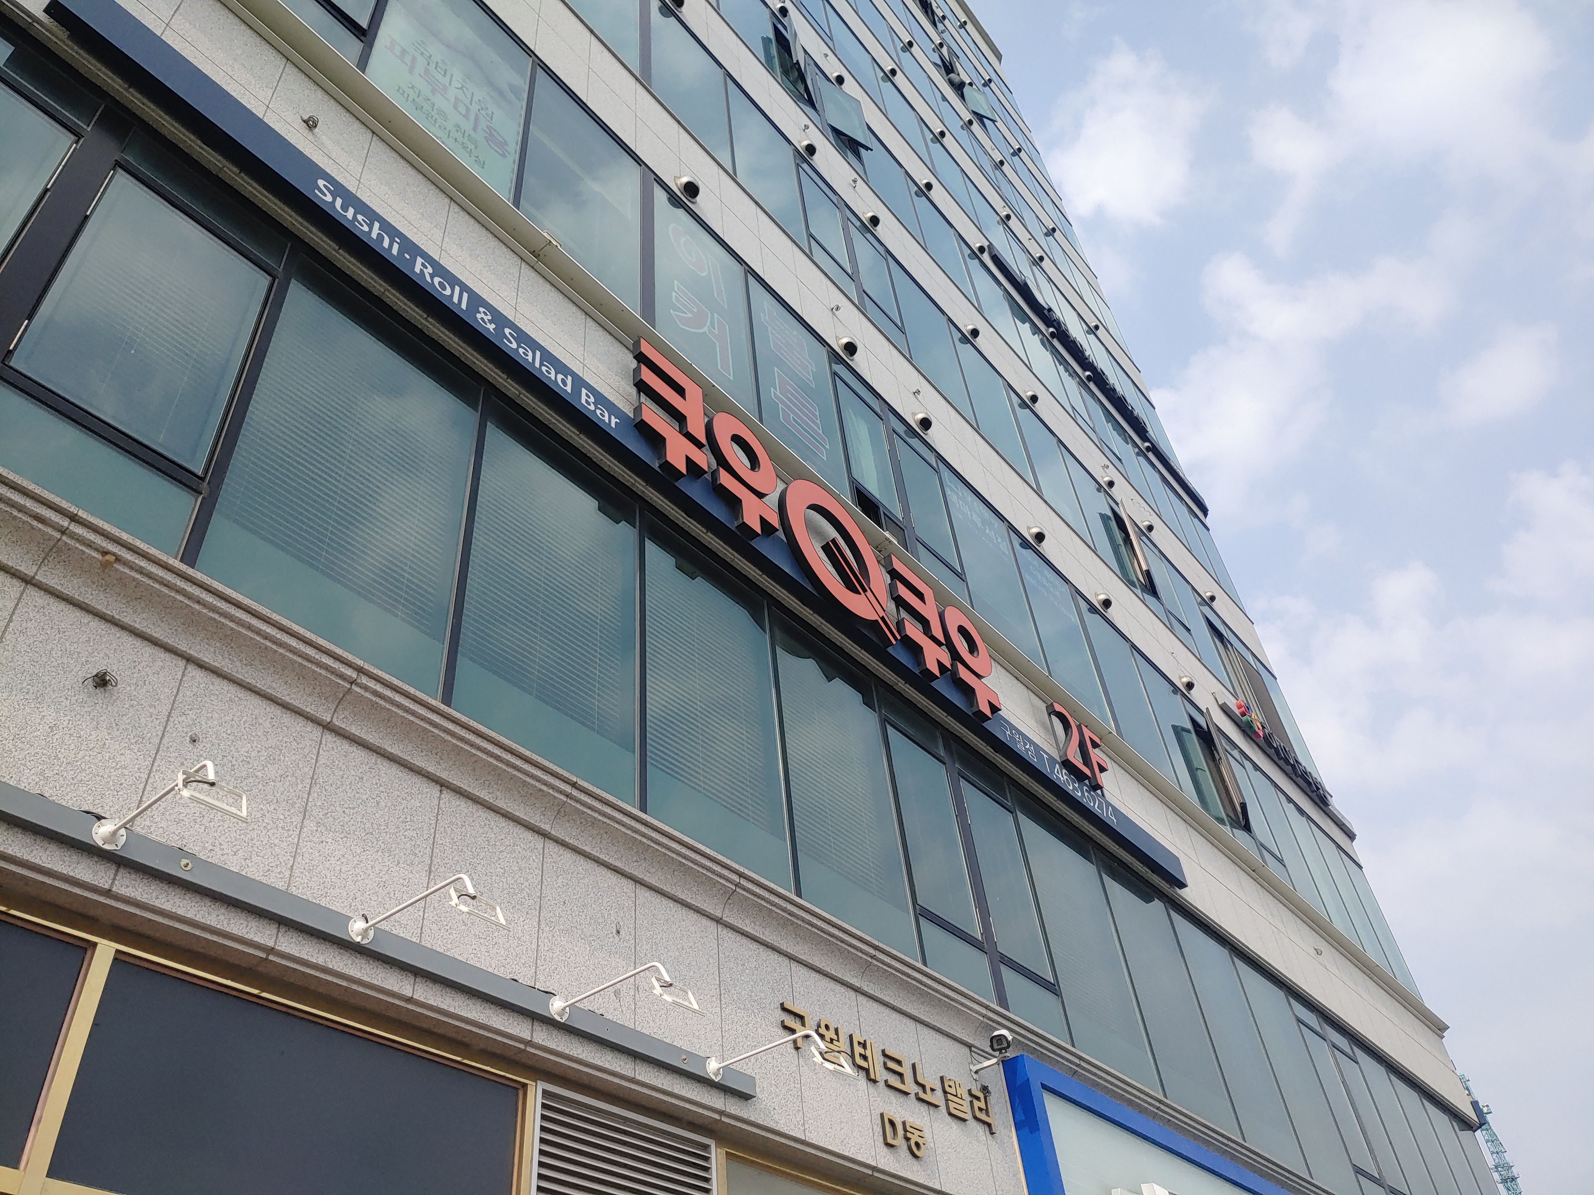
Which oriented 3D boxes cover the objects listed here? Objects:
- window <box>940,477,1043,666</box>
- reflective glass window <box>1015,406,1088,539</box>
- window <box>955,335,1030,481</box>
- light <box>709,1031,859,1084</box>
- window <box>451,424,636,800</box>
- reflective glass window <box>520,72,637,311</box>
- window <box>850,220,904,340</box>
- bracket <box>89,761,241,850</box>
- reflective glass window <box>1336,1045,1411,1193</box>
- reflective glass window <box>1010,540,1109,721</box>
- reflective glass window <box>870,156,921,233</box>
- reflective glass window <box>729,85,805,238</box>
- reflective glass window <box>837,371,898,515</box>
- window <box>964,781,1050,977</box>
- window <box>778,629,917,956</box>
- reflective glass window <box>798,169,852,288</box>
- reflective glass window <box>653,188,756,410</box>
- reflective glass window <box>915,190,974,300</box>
[{"bbox_3d":[2.137,-0.378,13.171,0.100,2.154,1.320,-32,-49,25],"label":"window"},{"bbox_3d":[3.405,-1.692,16.092,0.100,2.093,1.177,-33,-50,25],"label":"reflective glass window"},{"bbox_3d":[2.524,-2.532,15.707,0.100,2.223,1.179,-32,-49,26],"label":"window"},{"bbox_3d":[-0.088,1.807,4.664,0.610,0.273,0.289,-33,-50,25],"label":"light"},{"bbox_3d":[-1.160,-0.002,5.850,0.100,1.942,1.046,-33,-50,25],"label":"window"},{"bbox_3d":[-1.603,-3.106,9.064,0.100,2.124,1.127,-32,-49,26],"label":"reflective glass window"},{"bbox_3d":[0.932,-3.698,13.954,0.100,1.831,0.654,-33,-50,25],"label":"window"},{"bbox_3d":[-1.803,0.615,3.390,0.660,0.280,0.190,-32,-49,26],"label":"bracket"},{"bbox_3d":[6.755,6.143,14.077,0.100,1.516,0.805,-32,-49,25],"label":"reflective glass window"},{"bbox_3d":[2.732,0.339,12.446,0.100,1.995,1.210,-33,-50,25],"label":"reflective glass window"},{"bbox_3d":[1.343,-6.119,17.642,0.100,2.239,1.292,-32,-49,26],"label":"reflective glass window"},{"bbox_3d":[-0.358,-5.149,14.125,0.100,2.388,1.169,-32,-49,25],"label":"reflective glass window"},{"bbox_3d":[0.700,-1.508,11.849,0.100,1.562,0.761,-32,-49,25],"label":"reflective glass window"},{"bbox_3d":[1.435,1.937,8.294,0.100,1.328,0.664,-33,-50,25],"label":"window"},{"bbox_3d":[0.270,1.181,7.567,0.100,2.014,1.123,-32,-49,26],"label":"window"},{"bbox_3d":[0.357,-4.662,14.871,0.100,1.795,0.835,-32,-49,25],"label":"reflective glass window"},{"bbox_3d":[-0.805,-2.611,10.373,0.100,2.226,1.191,-32,-49,25],"label":"reflective glass window"},{"bbox_3d":[2.469,-6.079,20.373,0.100,2.325,1.293,-32,-49,25],"label":"reflective glass window"}]

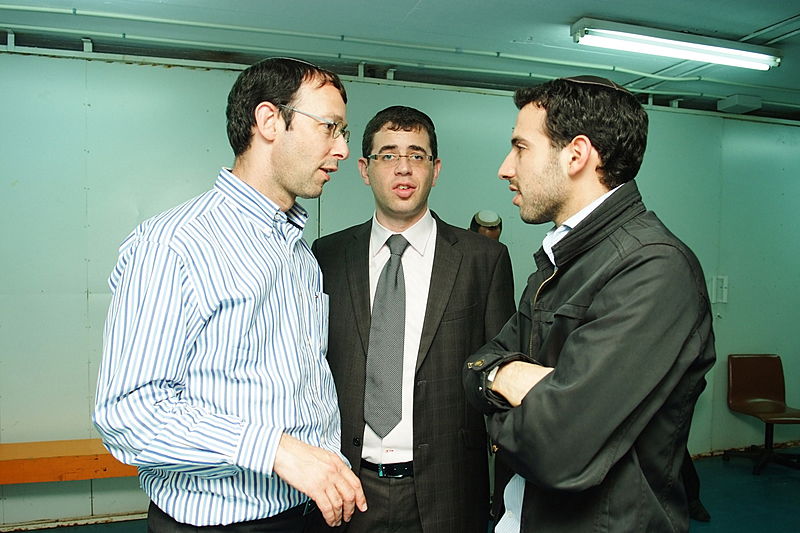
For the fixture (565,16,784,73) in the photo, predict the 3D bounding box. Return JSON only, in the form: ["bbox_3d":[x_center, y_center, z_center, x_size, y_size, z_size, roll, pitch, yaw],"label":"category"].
[{"bbox_3d":[1.393,-1.085,3.150,1.230,0.088,0.120,0,3,-20],"label":"fixture"}]

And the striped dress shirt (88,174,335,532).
[{"bbox_3d":[-0.238,0.117,1.080,0.360,0.570,0.500,2,3,27],"label":"striped dress shirt"}]

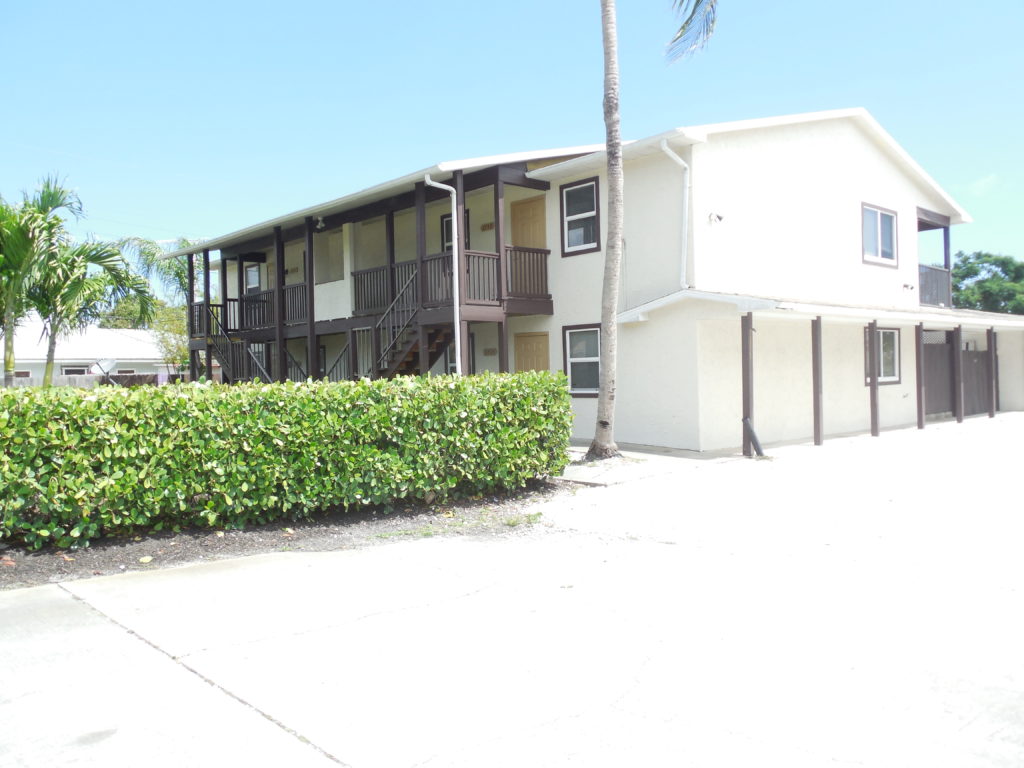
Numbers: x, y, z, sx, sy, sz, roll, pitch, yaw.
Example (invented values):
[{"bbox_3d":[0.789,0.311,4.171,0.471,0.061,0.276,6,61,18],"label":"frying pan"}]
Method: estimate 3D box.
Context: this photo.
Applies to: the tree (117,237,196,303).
[{"bbox_3d":[-13.100,-2.200,32.000,4.600,7.000,4.600,-1,1,-11],"label":"tree"}]

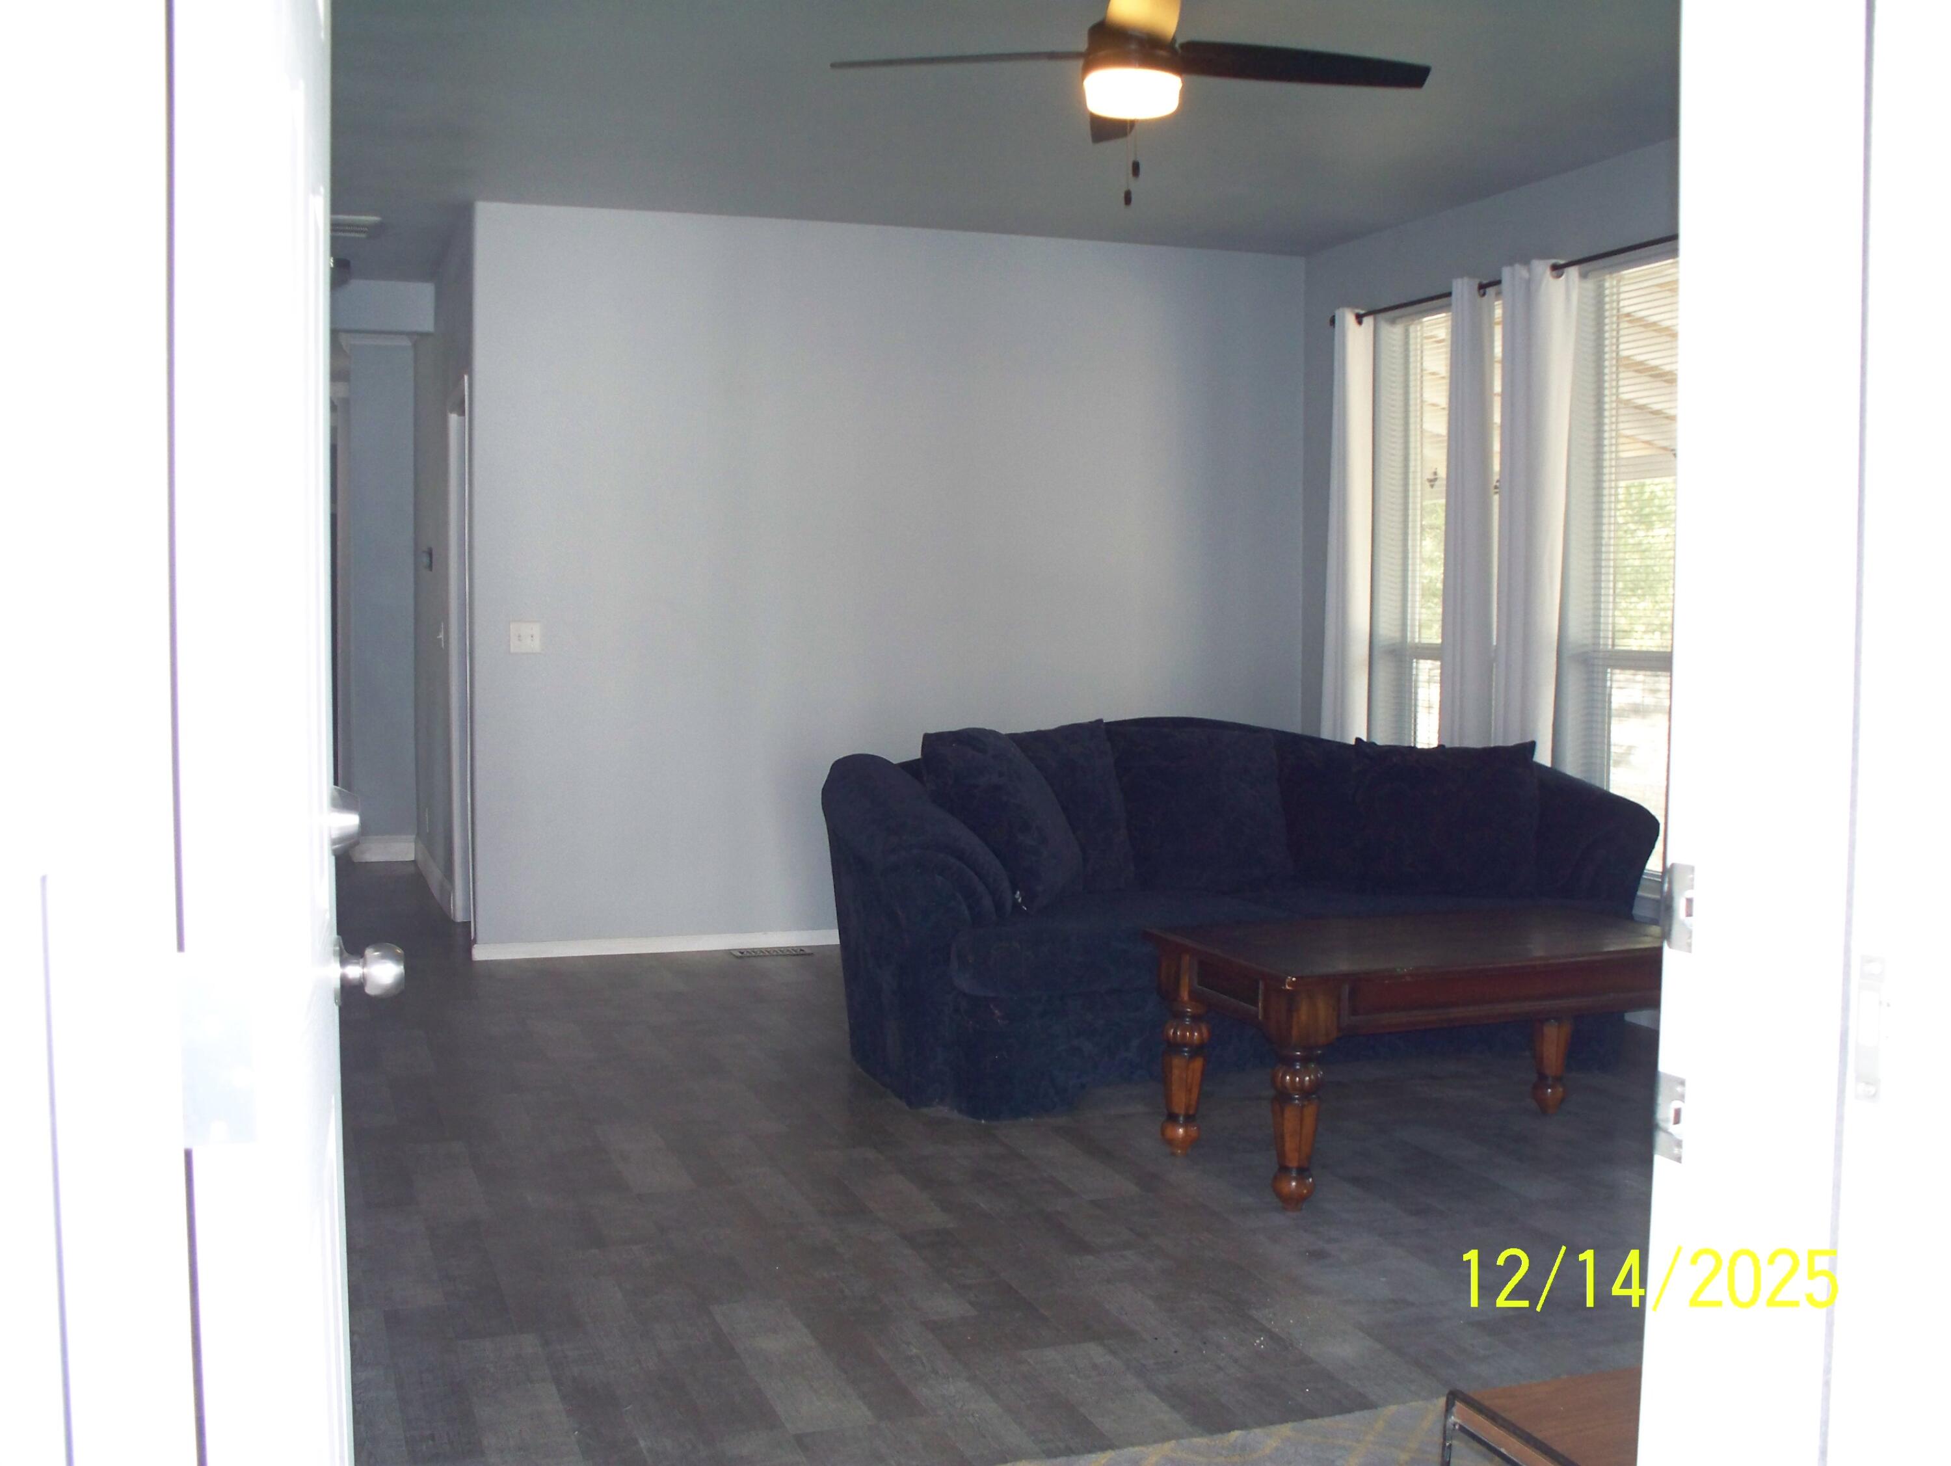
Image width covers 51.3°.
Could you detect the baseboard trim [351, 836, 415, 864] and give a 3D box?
[{"bbox_3d":[-2.888,0.576,9.895,0.320,0.125,0.020,-1,4,-19],"label":"baseboard trim"}]

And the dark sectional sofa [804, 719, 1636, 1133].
[{"bbox_3d":[0.758,0.454,5.750,2.320,0.950,0.950,-1,4,-19],"label":"dark sectional sofa"}]

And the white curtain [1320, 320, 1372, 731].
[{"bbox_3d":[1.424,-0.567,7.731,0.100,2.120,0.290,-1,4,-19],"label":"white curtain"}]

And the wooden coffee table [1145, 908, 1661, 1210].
[{"bbox_3d":[1.089,0.734,4.753,1.220,0.520,0.680,-1,4,-22],"label":"wooden coffee table"}]

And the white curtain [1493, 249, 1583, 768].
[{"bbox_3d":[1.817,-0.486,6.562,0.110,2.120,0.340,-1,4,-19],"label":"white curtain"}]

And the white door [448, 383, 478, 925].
[{"bbox_3d":[-1.933,-0.232,7.644,0.070,2.050,0.800,-1,4,-19],"label":"white door"}]

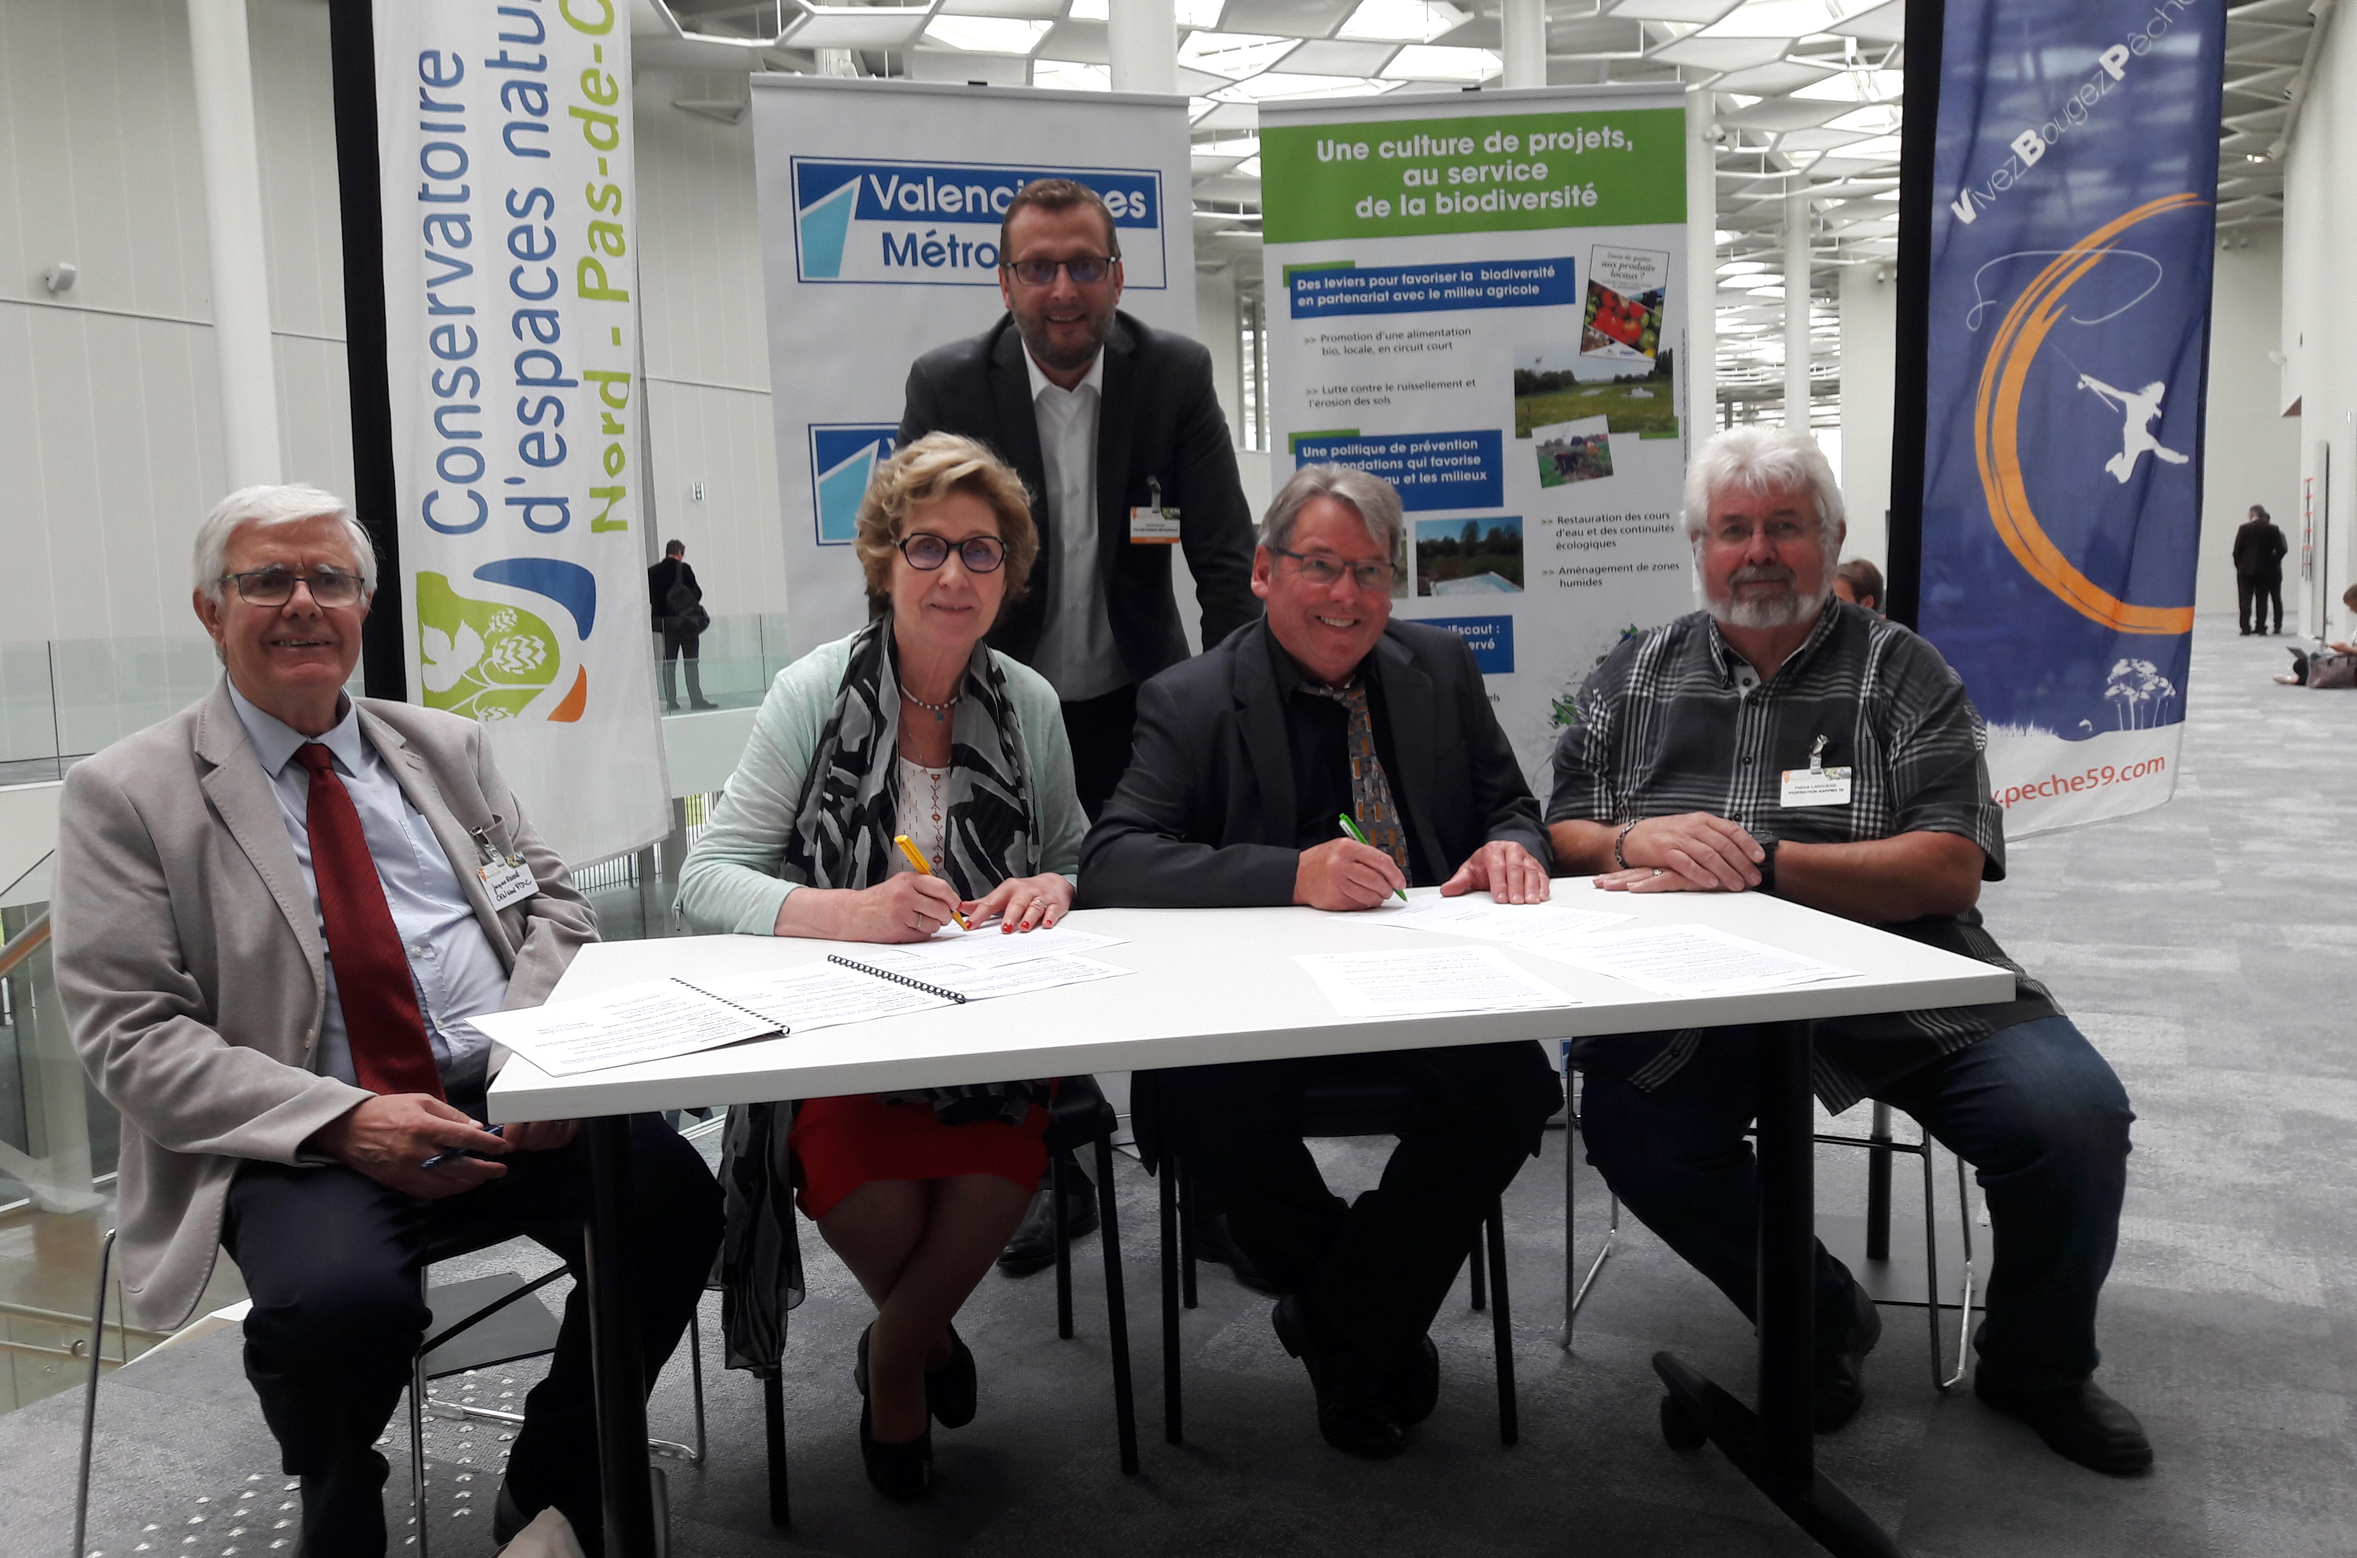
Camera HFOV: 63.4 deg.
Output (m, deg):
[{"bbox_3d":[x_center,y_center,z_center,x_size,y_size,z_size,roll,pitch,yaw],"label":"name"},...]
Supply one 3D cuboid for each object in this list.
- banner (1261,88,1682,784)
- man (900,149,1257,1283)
[{"bbox_3d":[0.615,-0.306,3.831,0.840,2.070,0.200,-2,6,2],"label":"banner"},{"bbox_3d":[-0.156,-0.016,2.953,0.540,1.720,0.700,-2,6,-3],"label":"man"}]

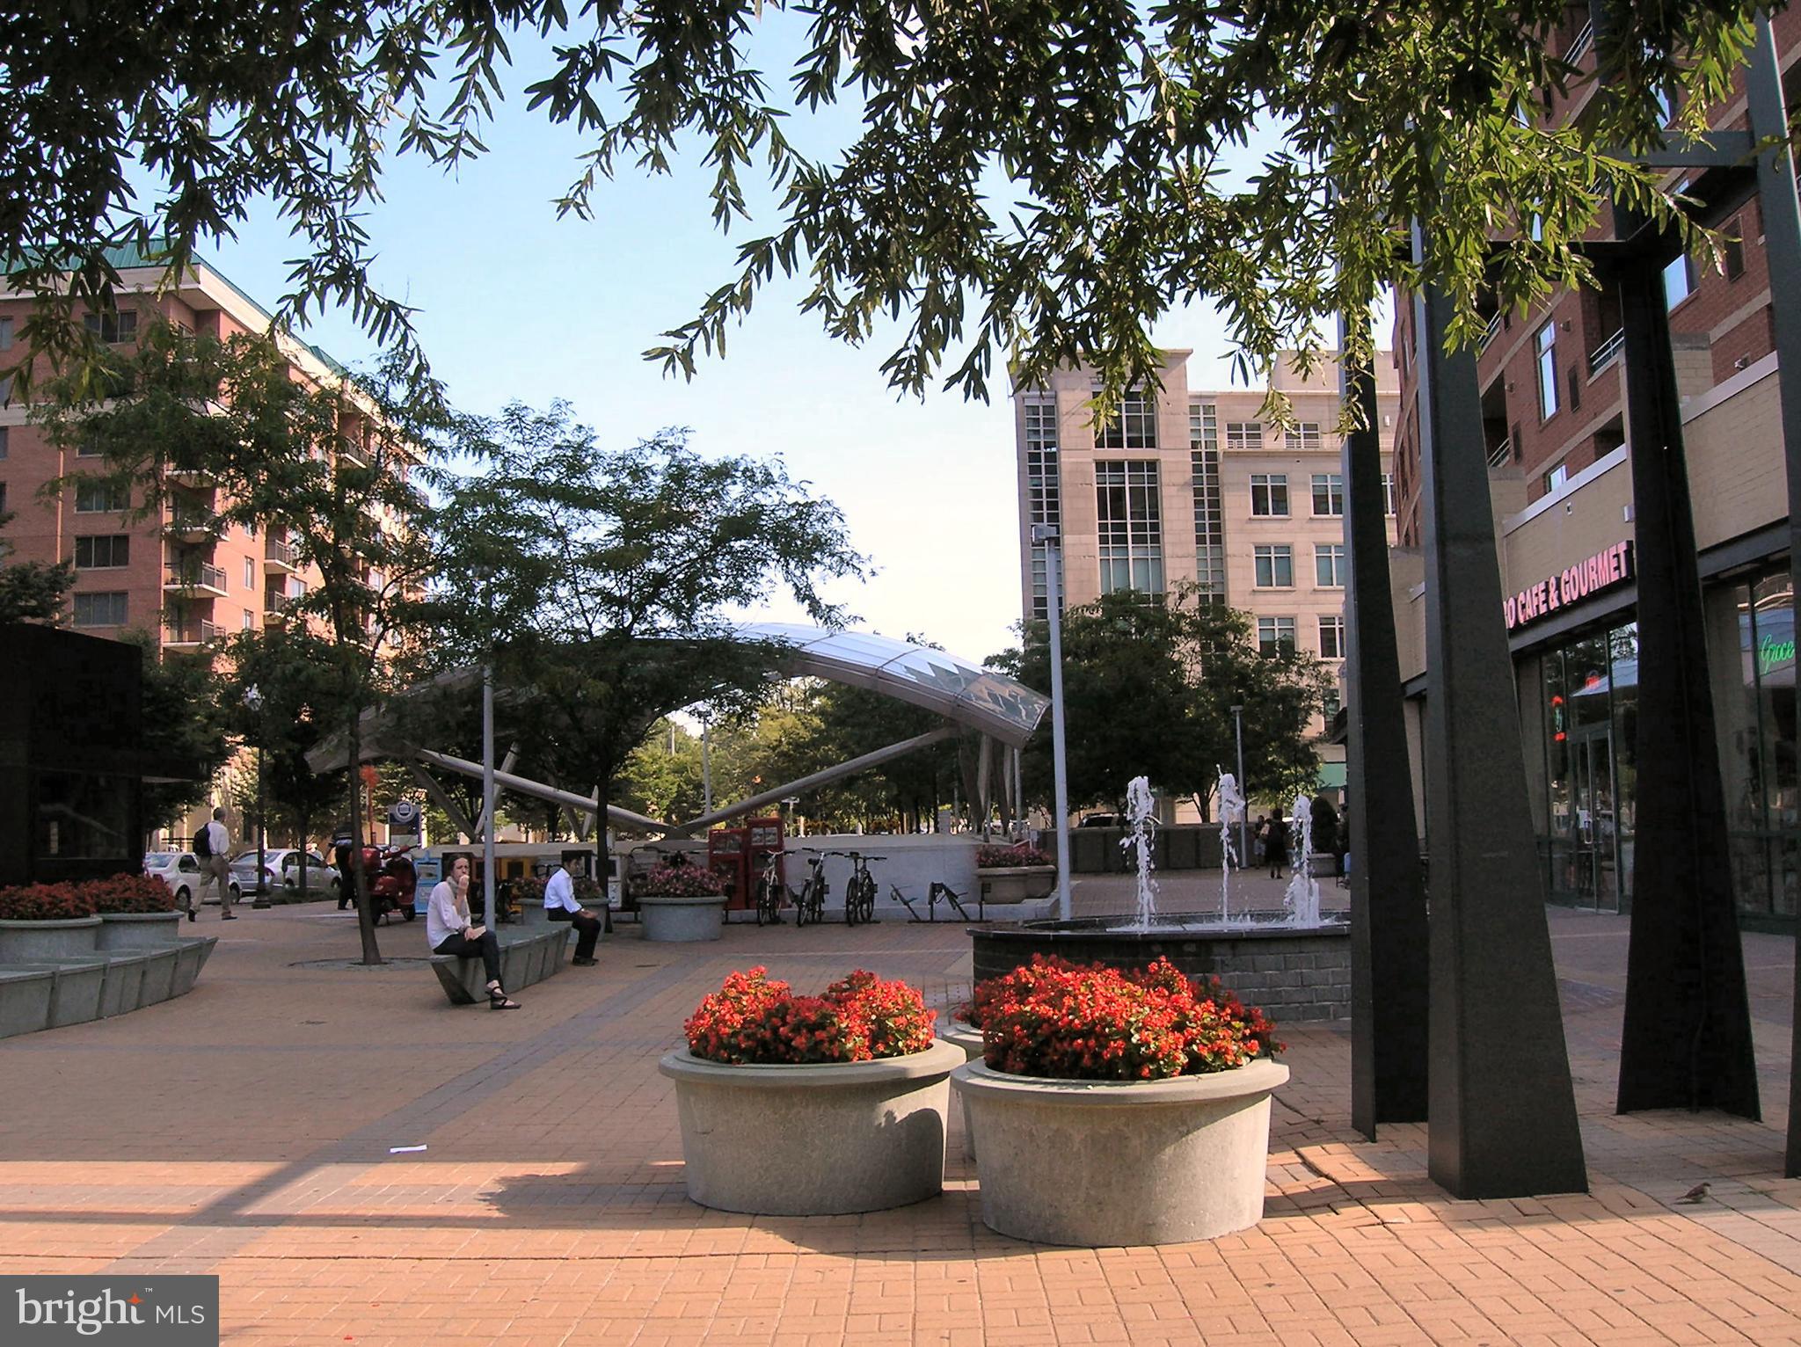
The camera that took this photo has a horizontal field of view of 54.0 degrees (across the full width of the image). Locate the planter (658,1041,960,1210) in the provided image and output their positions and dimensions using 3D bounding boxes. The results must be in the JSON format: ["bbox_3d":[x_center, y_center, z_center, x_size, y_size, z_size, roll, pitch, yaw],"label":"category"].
[{"bbox_3d":[-0.350,1.820,7.220,1.240,0.560,1.240,-2,-5,0],"label":"planter"}]

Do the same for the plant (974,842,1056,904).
[{"bbox_3d":[1.771,3.085,27.300,1.220,0.930,1.100,-2,-5,0],"label":"plant"}]

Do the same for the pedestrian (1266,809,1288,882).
[{"bbox_3d":[8.962,4.061,42.000,0.500,1.660,0.420,-2,-5,0],"label":"pedestrian"}]

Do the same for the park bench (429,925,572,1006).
[{"bbox_3d":[-3.796,2.786,17.234,0.780,0.420,5.200,-1,-5,-3],"label":"park bench"}]

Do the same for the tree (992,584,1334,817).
[{"bbox_3d":[8.018,1.482,54.000,10.300,8.600,9.300,-2,-5,0],"label":"tree"}]

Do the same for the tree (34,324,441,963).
[{"bbox_3d":[-7.364,-0.337,19.700,4.600,7.150,4.700,-2,-5,0],"label":"tree"}]

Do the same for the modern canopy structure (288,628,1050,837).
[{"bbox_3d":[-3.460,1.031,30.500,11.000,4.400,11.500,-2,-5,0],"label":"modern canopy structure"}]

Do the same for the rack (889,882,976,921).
[{"bbox_3d":[0.477,3.297,25.500,1.350,0.580,0.650,-3,-5,10],"label":"rack"}]

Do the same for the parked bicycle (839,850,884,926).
[{"bbox_3d":[-0.527,3.044,25.000,0.600,1.060,1.700,-3,-5,12],"label":"parked bicycle"}]

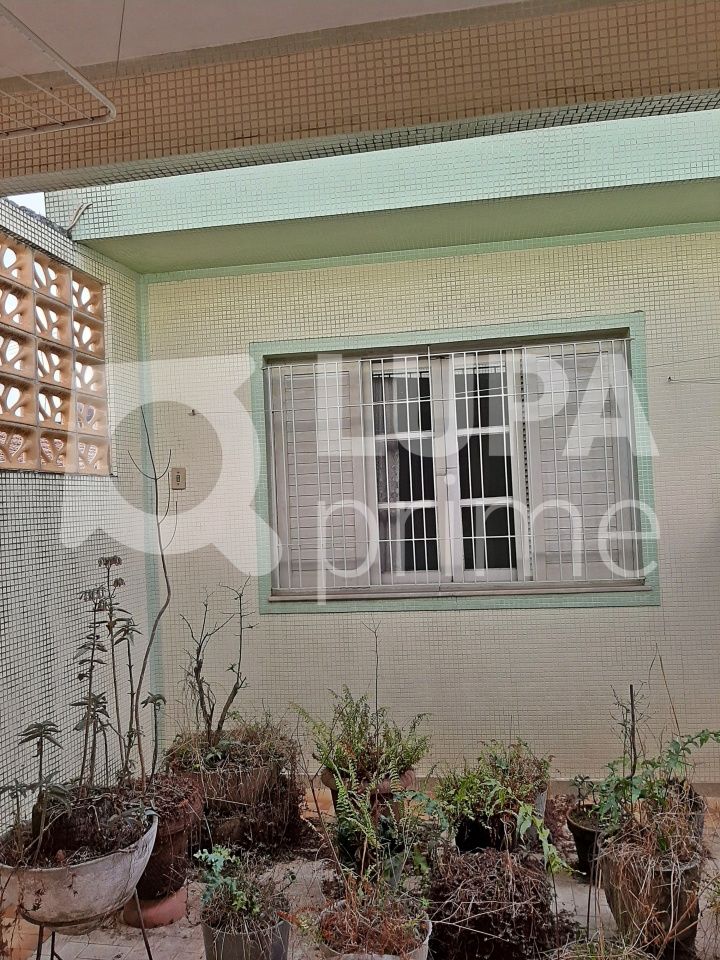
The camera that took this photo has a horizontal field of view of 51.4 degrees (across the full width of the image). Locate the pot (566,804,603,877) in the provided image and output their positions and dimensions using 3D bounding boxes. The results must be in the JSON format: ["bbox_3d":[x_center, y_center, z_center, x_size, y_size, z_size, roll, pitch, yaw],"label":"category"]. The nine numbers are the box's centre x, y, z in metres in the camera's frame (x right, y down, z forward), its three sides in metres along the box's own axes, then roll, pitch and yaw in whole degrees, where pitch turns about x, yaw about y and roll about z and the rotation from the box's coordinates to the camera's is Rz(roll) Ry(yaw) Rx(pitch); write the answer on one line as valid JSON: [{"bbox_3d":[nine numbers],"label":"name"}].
[{"bbox_3d":[0.931,1.410,2.900,0.256,0.220,0.256,-3,-2,8],"label":"pot"}]

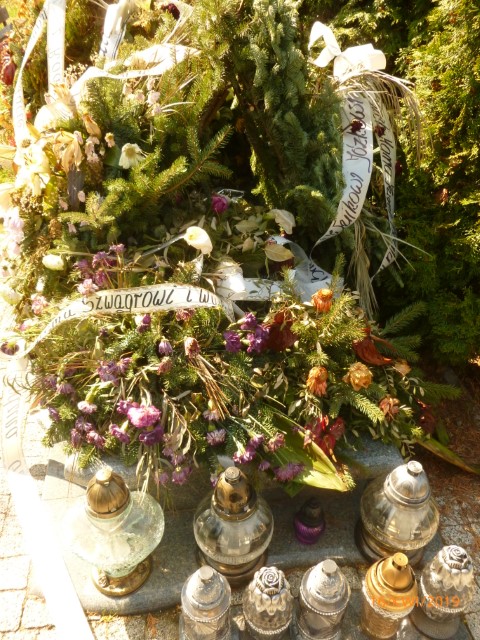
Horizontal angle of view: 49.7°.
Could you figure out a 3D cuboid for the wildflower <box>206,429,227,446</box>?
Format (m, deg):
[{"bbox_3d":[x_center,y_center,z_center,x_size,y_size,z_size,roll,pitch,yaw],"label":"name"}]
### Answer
[{"bbox_3d":[-0.058,0.288,1.270,0.047,0.041,0.041,1,32,-1],"label":"wildflower"}]

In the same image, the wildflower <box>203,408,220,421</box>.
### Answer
[{"bbox_3d":[-0.079,0.262,1.433,0.047,0.031,0.043,0,30,0],"label":"wildflower"}]

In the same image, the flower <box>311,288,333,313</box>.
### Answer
[{"bbox_3d":[0.253,-0.060,1.607,0.065,0.069,0.065,0,30,0],"label":"flower"}]

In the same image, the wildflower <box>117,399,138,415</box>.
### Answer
[{"bbox_3d":[-0.306,0.235,1.407,0.057,0.040,0.043,0,30,0],"label":"wildflower"}]

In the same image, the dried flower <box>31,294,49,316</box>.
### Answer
[{"bbox_3d":[-0.600,-0.043,1.550,0.052,0.058,0.051,0,31,0],"label":"dried flower"}]

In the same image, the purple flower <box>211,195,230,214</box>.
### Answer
[{"bbox_3d":[-0.068,-0.405,1.817,0.067,0.065,0.067,0,30,0],"label":"purple flower"}]

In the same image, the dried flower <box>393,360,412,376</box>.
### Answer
[{"bbox_3d":[0.439,0.131,1.400,0.051,0.040,0.043,8,33,10],"label":"dried flower"}]

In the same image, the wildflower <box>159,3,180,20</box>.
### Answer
[{"bbox_3d":[-0.235,-1.043,1.750,0.068,0.058,0.058,0,34,0],"label":"wildflower"}]

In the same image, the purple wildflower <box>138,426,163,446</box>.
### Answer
[{"bbox_3d":[-0.240,0.315,1.402,0.067,0.050,0.051,0,30,0],"label":"purple wildflower"}]

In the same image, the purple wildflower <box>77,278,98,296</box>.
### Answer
[{"bbox_3d":[-0.465,-0.099,1.580,0.065,0.048,0.052,0,31,0],"label":"purple wildflower"}]

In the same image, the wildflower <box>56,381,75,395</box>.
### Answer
[{"bbox_3d":[-0.482,0.186,1.430,0.048,0.034,0.038,0,31,0],"label":"wildflower"}]

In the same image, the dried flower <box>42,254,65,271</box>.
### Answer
[{"bbox_3d":[-0.548,-0.169,1.520,0.061,0.043,0.049,-4,33,-10],"label":"dried flower"}]

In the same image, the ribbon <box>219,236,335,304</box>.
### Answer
[{"bbox_3d":[0.117,-0.167,1.712,0.378,0.150,0.200,0,30,0],"label":"ribbon"}]

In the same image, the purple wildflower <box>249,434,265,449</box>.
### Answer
[{"bbox_3d":[0.043,0.315,1.340,0.040,0.032,0.033,0,31,0],"label":"purple wildflower"}]

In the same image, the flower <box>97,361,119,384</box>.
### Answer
[{"bbox_3d":[-0.363,0.144,1.420,0.059,0.058,0.054,0,31,0],"label":"flower"}]

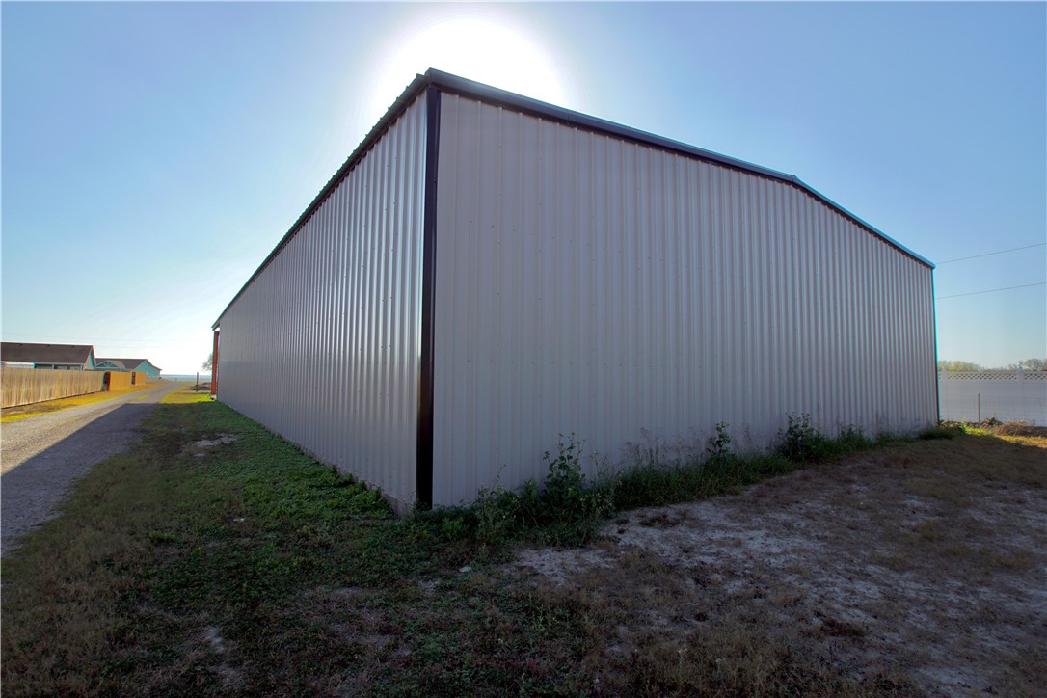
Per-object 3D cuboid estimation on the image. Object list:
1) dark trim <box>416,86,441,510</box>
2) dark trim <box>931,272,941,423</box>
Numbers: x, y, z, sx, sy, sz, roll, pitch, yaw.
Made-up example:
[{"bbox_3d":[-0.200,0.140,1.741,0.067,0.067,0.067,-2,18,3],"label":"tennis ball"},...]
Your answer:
[{"bbox_3d":[-1.047,-0.597,5.767,0.130,4.630,0.130,3,-4,-35],"label":"dark trim"},{"bbox_3d":[12.042,-0.069,15.313,0.130,4.500,0.130,3,-4,-35],"label":"dark trim"}]

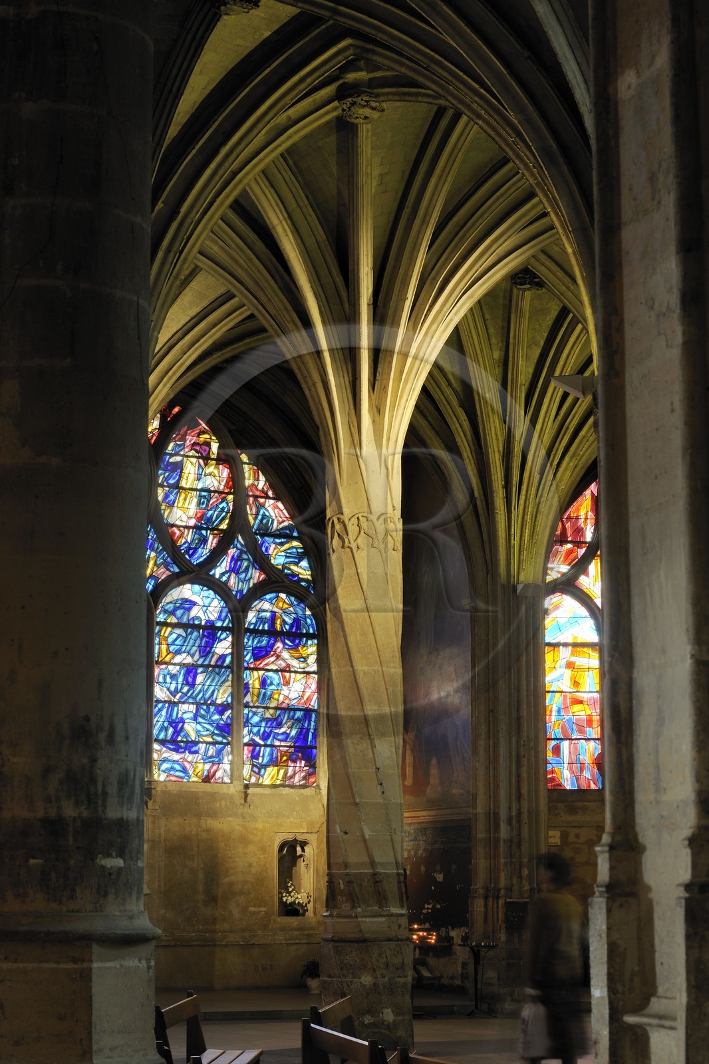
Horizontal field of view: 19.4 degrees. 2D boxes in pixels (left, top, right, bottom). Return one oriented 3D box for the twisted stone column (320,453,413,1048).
[{"bbox_3d":[0.107,1.958,19.051,0.840,5.455,0.840,0,-10,0],"label":"twisted stone column"}]

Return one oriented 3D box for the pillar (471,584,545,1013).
[{"bbox_3d":[1.830,3.156,24.627,0.780,5.039,0.820,6,-11,-29],"label":"pillar"}]

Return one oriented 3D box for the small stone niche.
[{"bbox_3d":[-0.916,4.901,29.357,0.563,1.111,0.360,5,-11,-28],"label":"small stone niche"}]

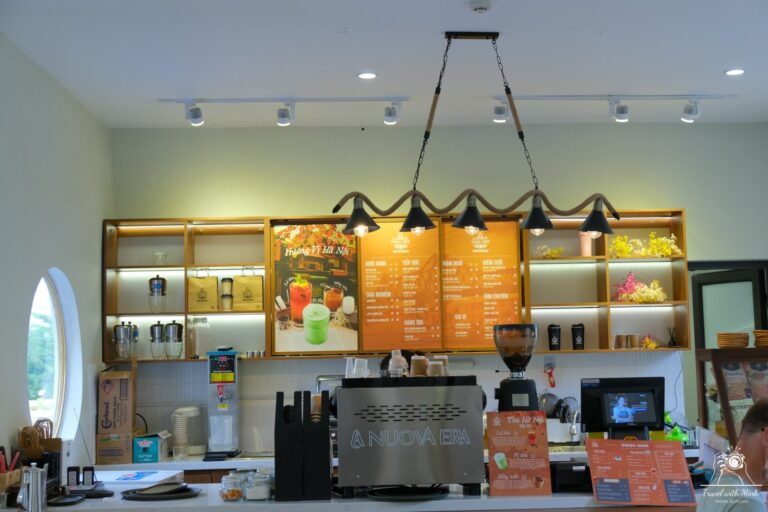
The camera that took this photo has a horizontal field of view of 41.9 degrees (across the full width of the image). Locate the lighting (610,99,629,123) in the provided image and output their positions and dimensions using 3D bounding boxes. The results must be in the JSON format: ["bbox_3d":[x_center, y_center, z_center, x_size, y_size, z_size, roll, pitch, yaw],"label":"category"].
[{"bbox_3d":[1.434,-0.886,6.103,0.098,0.130,0.095,-1,-5,-2],"label":"lighting"}]

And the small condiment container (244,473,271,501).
[{"bbox_3d":[-0.581,1.059,4.601,0.112,0.117,0.112,-1,-5,-2],"label":"small condiment container"}]

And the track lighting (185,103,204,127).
[{"bbox_3d":[-1.139,-0.851,6.027,0.108,0.130,0.095,-1,-5,-2],"label":"track lighting"}]

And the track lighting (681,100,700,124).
[{"bbox_3d":[1.869,-0.881,6.115,0.105,0.125,0.095,-1,-5,-2],"label":"track lighting"}]

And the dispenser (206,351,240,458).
[{"bbox_3d":[-0.979,0.910,6.080,0.190,0.635,0.370,-1,-4,-3],"label":"dispenser"}]

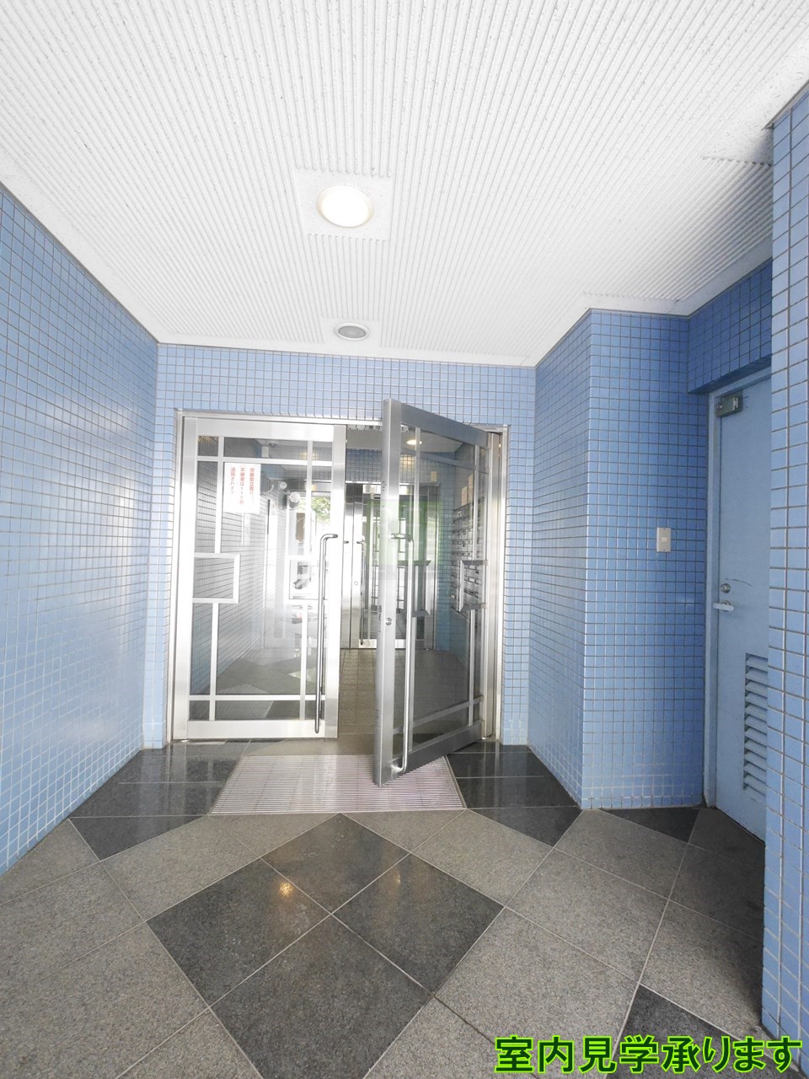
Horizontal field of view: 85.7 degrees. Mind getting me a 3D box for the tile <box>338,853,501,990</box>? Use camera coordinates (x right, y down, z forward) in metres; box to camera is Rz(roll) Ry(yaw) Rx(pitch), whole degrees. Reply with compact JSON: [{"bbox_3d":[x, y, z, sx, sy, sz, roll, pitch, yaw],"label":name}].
[{"bbox_3d":[0.050,1.212,1.412,0.400,0.020,0.400,0,-3,40],"label":"tile"}]

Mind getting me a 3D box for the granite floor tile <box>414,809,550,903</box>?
[{"bbox_3d":[0.307,1.230,1.715,0.400,0.020,0.400,0,-3,40],"label":"granite floor tile"}]

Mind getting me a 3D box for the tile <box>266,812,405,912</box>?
[{"bbox_3d":[-0.257,1.212,1.664,0.400,0.020,0.400,0,-3,40],"label":"tile"}]

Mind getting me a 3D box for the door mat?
[{"bbox_3d":[-0.306,1.228,2.218,1.130,0.020,0.550,2,-2,-5],"label":"door mat"}]

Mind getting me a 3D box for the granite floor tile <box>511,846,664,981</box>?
[{"bbox_3d":[0.616,1.230,1.463,0.400,0.020,0.400,0,-3,40],"label":"granite floor tile"}]

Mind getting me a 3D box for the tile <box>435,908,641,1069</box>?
[{"bbox_3d":[0.358,1.212,1.158,0.400,0.020,0.400,0,-3,40],"label":"tile"}]

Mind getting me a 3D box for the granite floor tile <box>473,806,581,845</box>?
[{"bbox_3d":[0.577,1.244,1.882,0.560,0.020,0.280,2,-2,-5],"label":"granite floor tile"}]

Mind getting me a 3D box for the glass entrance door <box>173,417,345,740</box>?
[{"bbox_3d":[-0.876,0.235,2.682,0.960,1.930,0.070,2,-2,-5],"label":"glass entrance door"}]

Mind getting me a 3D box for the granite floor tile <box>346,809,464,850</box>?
[{"bbox_3d":[0.012,1.226,1.827,0.560,0.020,0.280,2,-2,-5],"label":"granite floor tile"}]

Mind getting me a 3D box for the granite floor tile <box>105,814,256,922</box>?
[{"bbox_3d":[-0.822,1.194,1.616,0.400,0.020,0.400,0,-3,40],"label":"granite floor tile"}]

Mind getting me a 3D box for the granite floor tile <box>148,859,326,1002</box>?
[{"bbox_3d":[-0.513,1.194,1.363,0.400,0.020,0.400,0,-3,40],"label":"granite floor tile"}]

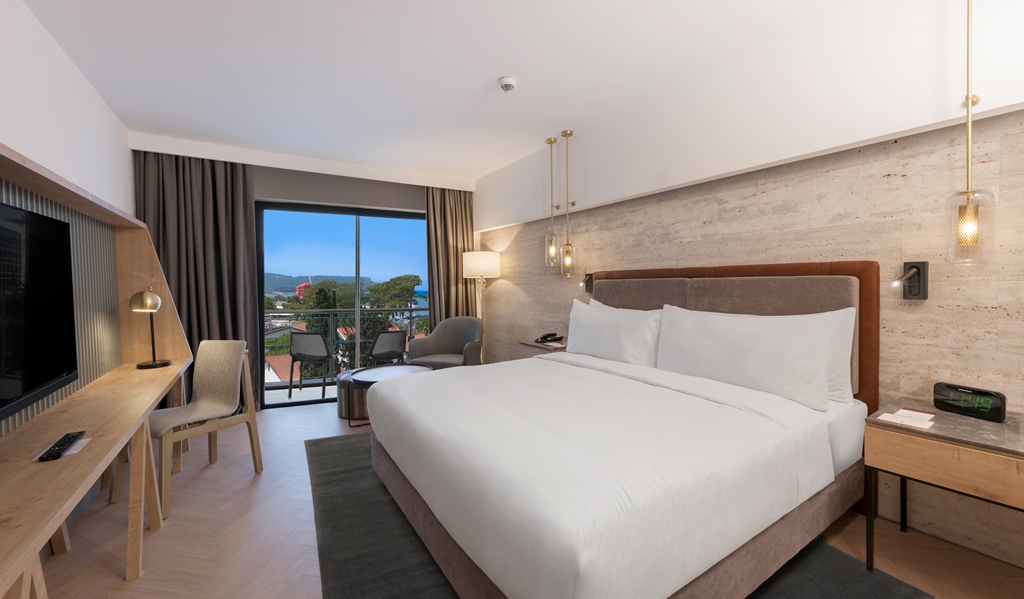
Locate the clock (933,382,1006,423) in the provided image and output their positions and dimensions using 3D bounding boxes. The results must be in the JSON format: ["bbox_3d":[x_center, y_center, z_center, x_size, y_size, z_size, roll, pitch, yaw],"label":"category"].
[{"bbox_3d":[1.960,0.435,1.709,0.055,0.114,0.203,-1,2,-15],"label":"clock"}]

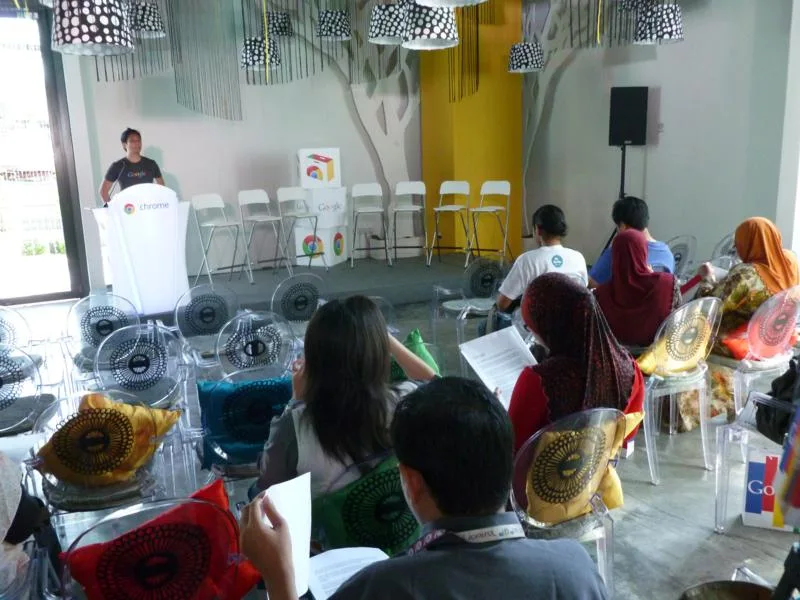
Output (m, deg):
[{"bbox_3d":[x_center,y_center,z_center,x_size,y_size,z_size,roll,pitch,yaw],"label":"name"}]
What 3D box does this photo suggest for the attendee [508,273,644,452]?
[{"bbox_3d":[0.444,0.513,2.332,0.500,1.260,0.720,-8,16,-24],"label":"attendee"}]

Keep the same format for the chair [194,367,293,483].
[{"bbox_3d":[-0.593,0.646,2.647,0.540,0.940,0.550,-6,13,-21],"label":"chair"}]

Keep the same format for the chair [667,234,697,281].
[{"bbox_3d":[2.038,-0.093,5.182,0.540,0.940,0.550,-8,16,-23],"label":"chair"}]

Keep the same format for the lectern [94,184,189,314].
[{"bbox_3d":[-2.394,-0.489,6.105,0.700,1.180,0.450,-9,14,-30],"label":"lectern"}]

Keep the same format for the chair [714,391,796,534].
[{"bbox_3d":[1.699,0.580,2.639,0.540,0.940,0.550,-7,13,-24],"label":"chair"}]

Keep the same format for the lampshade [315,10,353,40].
[{"bbox_3d":[-0.658,-2.767,6.500,0.350,0.265,0.350,-2,12,0],"label":"lampshade"}]

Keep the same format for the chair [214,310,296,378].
[{"bbox_3d":[-0.811,0.470,3.504,0.540,0.940,0.550,-7,13,-22],"label":"chair"}]

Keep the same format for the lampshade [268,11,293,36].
[{"bbox_3d":[-1.449,-3.306,7.750,0.350,0.265,0.350,-7,13,-24],"label":"lampshade"}]

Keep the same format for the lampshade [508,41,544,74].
[{"bbox_3d":[1.388,-2.661,7.100,0.390,0.310,0.390,-2,14,0],"label":"lampshade"}]

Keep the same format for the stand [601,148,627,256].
[{"bbox_3d":[2.342,-0.828,7.001,0.900,1.680,0.850,2,12,15],"label":"stand"}]

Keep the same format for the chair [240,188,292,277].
[{"bbox_3d":[-1.510,-0.694,7.036,0.450,0.950,0.480,-13,18,-38],"label":"chair"}]

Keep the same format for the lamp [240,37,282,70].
[{"bbox_3d":[-1.267,-2.247,5.900,0.350,0.265,0.350,-7,13,-24],"label":"lamp"}]

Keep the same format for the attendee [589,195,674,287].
[{"bbox_3d":[1.369,-0.046,4.301,0.540,1.320,0.750,-5,15,-15],"label":"attendee"}]

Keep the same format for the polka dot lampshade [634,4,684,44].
[{"bbox_3d":[2.085,-2.222,5.200,0.390,0.300,0.390,-2,14,0],"label":"polka dot lampshade"}]

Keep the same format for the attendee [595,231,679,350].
[{"bbox_3d":[1.185,0.166,3.735,0.500,1.200,0.700,-7,15,-21],"label":"attendee"}]

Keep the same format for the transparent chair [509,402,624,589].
[{"bbox_3d":[0.460,0.717,2.178,0.540,0.940,0.550,-8,15,-22],"label":"transparent chair"}]

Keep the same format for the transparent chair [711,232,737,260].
[{"bbox_3d":[2.827,-0.203,5.977,0.530,0.930,0.550,-11,15,-37],"label":"transparent chair"}]

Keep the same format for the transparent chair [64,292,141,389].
[{"bbox_3d":[-1.813,0.388,4.029,0.540,0.940,0.550,-7,13,-25],"label":"transparent chair"}]

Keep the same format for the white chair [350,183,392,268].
[{"bbox_3d":[-0.383,-0.955,8.304,0.480,1.030,0.450,-3,12,-8],"label":"white chair"}]

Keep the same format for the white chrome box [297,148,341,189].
[{"bbox_3d":[-1.006,-1.638,8.087,0.470,0.470,0.470,-5,13,-12],"label":"white chrome box"}]

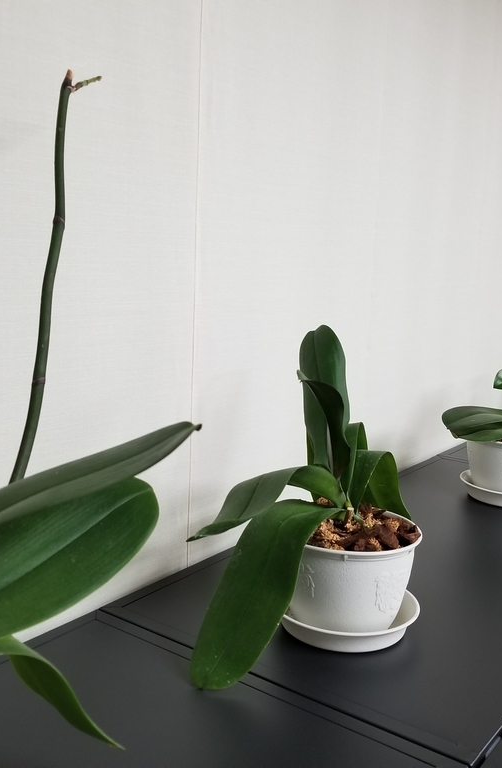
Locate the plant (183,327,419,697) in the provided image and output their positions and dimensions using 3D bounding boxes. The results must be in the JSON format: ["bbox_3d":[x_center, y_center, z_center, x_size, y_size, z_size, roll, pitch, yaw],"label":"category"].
[{"bbox_3d":[0.071,0.107,0.815,0.284,0.328,0.196,-2,9,-14],"label":"plant"}]

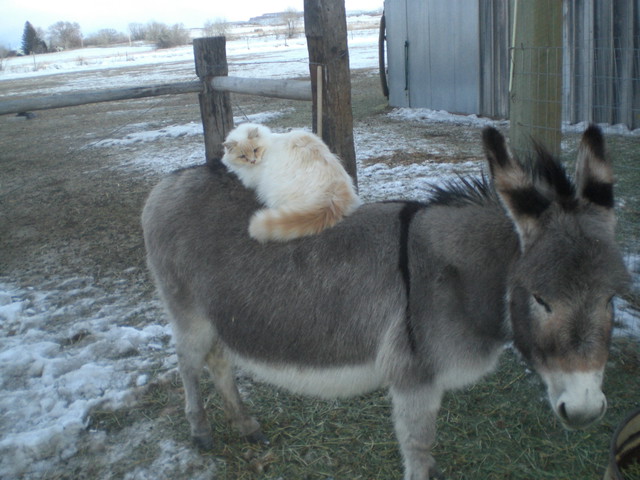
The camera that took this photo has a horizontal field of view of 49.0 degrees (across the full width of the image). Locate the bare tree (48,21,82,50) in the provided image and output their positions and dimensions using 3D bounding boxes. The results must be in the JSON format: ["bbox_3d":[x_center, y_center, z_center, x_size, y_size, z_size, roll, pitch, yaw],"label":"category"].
[{"bbox_3d":[-48.901,-39.293,135.000,6.300,5.700,5.800,-3,17,0],"label":"bare tree"}]

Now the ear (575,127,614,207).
[{"bbox_3d":[0.650,-0.169,1.660,0.085,0.215,0.070,-8,9,-14],"label":"ear"}]

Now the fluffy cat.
[{"bbox_3d":[-0.088,-0.171,2.020,0.380,0.290,0.240,6,20,31],"label":"fluffy cat"}]

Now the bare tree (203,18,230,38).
[{"bbox_3d":[-18.414,-37.272,125.000,4.800,4.200,4.500,-3,17,0],"label":"bare tree"}]

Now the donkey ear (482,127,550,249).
[{"bbox_3d":[0.453,-0.119,1.620,0.105,0.280,0.075,-11,8,30],"label":"donkey ear"}]

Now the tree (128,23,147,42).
[{"bbox_3d":[-36.365,-41.346,140.000,3.600,4.000,3.400,-3,17,0],"label":"tree"}]

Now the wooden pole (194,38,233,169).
[{"bbox_3d":[-0.559,-0.497,4.085,0.180,1.320,0.180,-9,17,-14],"label":"wooden pole"}]

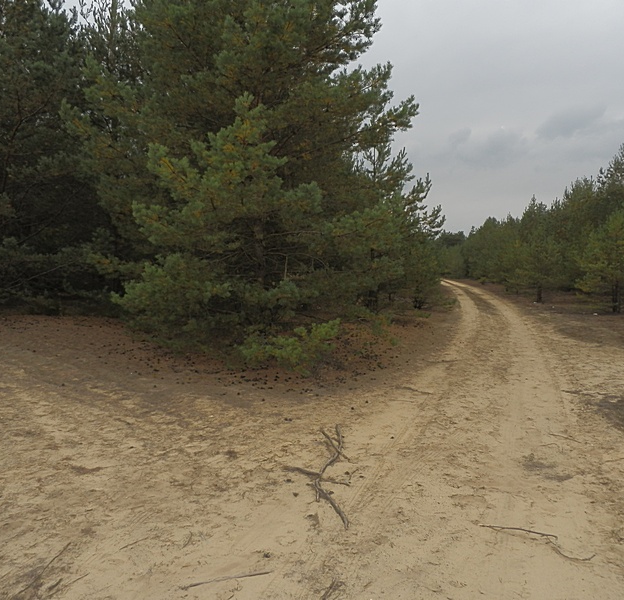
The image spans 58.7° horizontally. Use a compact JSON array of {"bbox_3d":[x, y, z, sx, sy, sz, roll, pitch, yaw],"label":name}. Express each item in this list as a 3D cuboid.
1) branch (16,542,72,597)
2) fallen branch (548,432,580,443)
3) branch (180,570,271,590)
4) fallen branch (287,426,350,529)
[{"bbox_3d":[-1.392,1.415,2.942,0.045,0.030,0.509,0,3,4],"label":"branch"},{"bbox_3d":[2.367,1.287,5.178,0.050,0.025,0.310,-2,4,-34],"label":"fallen branch"},{"bbox_3d":[-0.432,1.425,2.818,0.460,0.025,0.035,-1,4,-19],"label":"branch"},{"bbox_3d":[0.045,1.287,4.357,0.521,0.120,2.150,0,3,3],"label":"fallen branch"}]

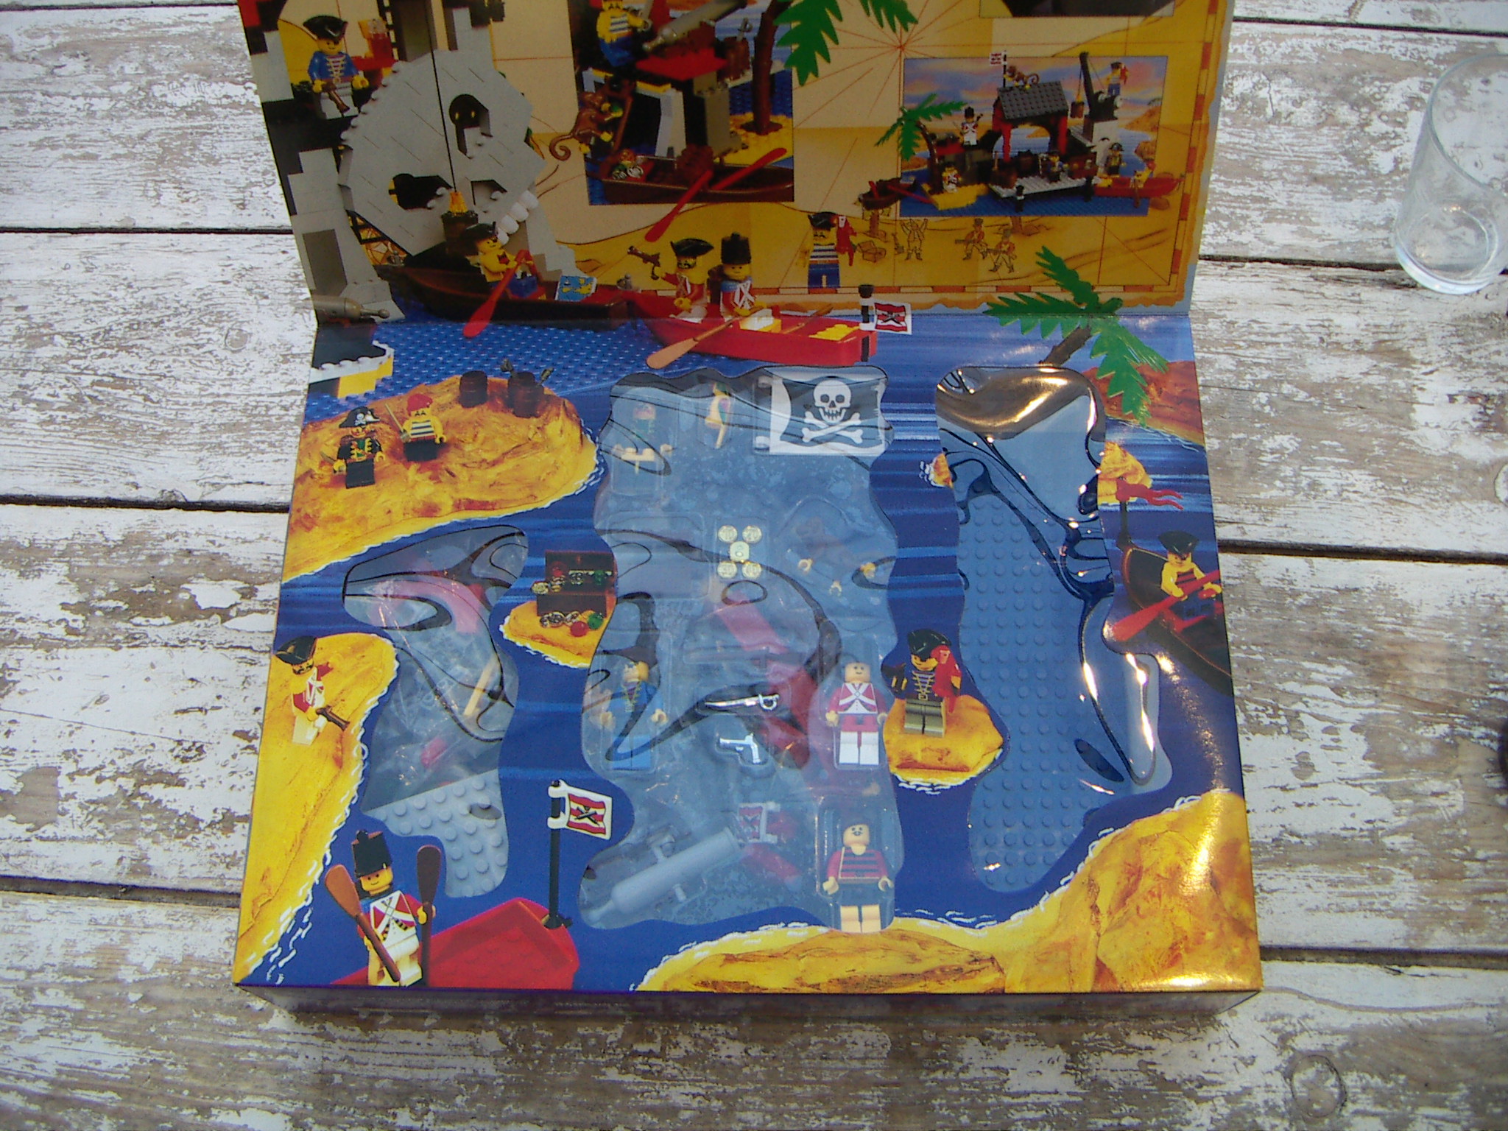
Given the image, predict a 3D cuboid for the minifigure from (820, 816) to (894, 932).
[{"bbox_3d":[0.041,0.123,0.618,0.025,0.012,0.041,0,69,2],"label":"minifigure"}]

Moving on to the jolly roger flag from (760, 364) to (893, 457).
[{"bbox_3d":[0.029,-0.066,0.680,0.056,0.006,0.040,0,69,2],"label":"jolly roger flag"}]

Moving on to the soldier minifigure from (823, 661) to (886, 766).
[{"bbox_3d":[0.042,0.060,0.639,0.025,0.012,0.041,0,69,2],"label":"soldier minifigure"}]

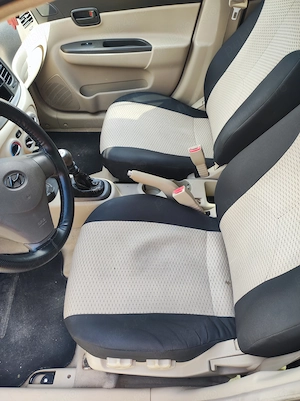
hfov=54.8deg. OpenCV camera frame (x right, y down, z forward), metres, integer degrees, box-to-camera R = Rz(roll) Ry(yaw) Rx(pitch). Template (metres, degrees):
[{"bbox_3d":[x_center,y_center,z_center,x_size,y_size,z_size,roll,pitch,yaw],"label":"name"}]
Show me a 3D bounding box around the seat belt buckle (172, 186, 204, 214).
[{"bbox_3d":[0.141,0.007,1.029,0.047,0.150,0.025,-24,44,26],"label":"seat belt buckle"}]

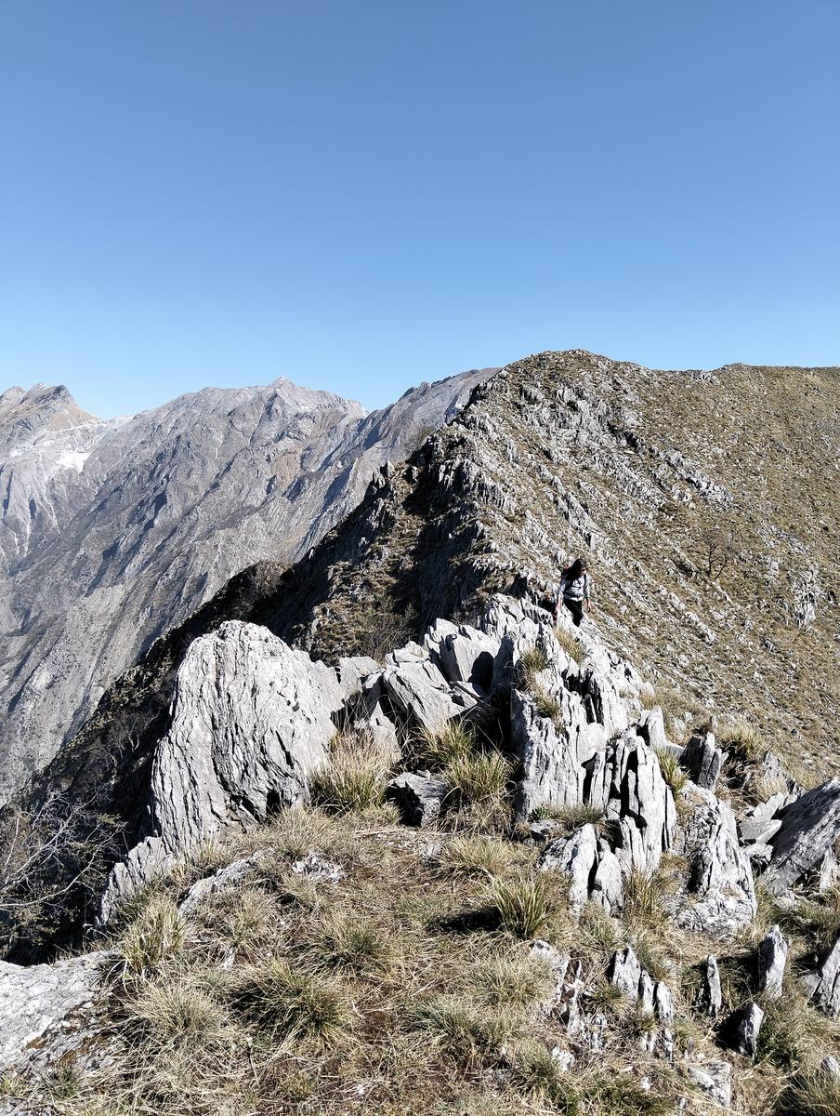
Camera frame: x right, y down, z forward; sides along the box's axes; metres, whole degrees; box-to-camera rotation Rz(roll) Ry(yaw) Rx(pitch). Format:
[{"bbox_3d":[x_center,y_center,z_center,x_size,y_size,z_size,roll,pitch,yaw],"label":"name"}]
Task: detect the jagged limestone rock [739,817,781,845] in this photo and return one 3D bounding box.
[{"bbox_3d":[2.146,1.723,5.300,0.270,0.150,0.220,0,3,0],"label":"jagged limestone rock"}]

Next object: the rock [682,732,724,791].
[{"bbox_3d":[1.981,1.425,5.900,0.260,0.367,0.300,0,6,0],"label":"rock"}]

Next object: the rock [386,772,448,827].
[{"bbox_3d":[-0.019,1.406,4.900,0.361,0.249,0.320,0,6,0],"label":"rock"}]

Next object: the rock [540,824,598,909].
[{"bbox_3d":[0.764,1.579,4.300,0.300,0.400,0.270,0,3,0],"label":"rock"}]

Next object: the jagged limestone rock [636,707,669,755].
[{"bbox_3d":[1.603,1.185,5.800,0.215,0.320,0.200,0,3,0],"label":"jagged limestone rock"}]

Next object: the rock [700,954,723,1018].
[{"bbox_3d":[1.146,1.683,3.300,0.092,0.235,0.110,0,3,0],"label":"rock"}]

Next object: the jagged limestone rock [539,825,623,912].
[{"bbox_3d":[0.826,1.588,4.300,0.420,0.420,0.300,0,3,0],"label":"jagged limestone rock"}]

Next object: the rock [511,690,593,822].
[{"bbox_3d":[0.780,1.157,5.000,0.428,0.718,0.500,0,6,0],"label":"rock"}]

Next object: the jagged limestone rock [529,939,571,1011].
[{"bbox_3d":[0.508,1.638,3.300,0.148,0.226,0.180,0,6,0],"label":"jagged limestone rock"}]

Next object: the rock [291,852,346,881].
[{"bbox_3d":[-0.512,1.537,4.200,0.257,0.109,0.160,0,6,0],"label":"rock"}]

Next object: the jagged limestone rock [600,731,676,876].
[{"bbox_3d":[1.299,1.465,5.000,0.440,0.820,0.450,0,3,0],"label":"jagged limestone rock"}]

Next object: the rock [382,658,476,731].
[{"bbox_3d":[0.067,1.039,6.400,0.720,0.550,0.550,0,3,0],"label":"rock"}]

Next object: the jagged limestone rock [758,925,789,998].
[{"bbox_3d":[1.386,1.587,3.300,0.110,0.254,0.150,0,6,0],"label":"jagged limestone rock"}]

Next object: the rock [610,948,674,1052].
[{"bbox_3d":[0.815,1.629,3.100,0.200,0.335,0.240,0,6,0],"label":"rock"}]

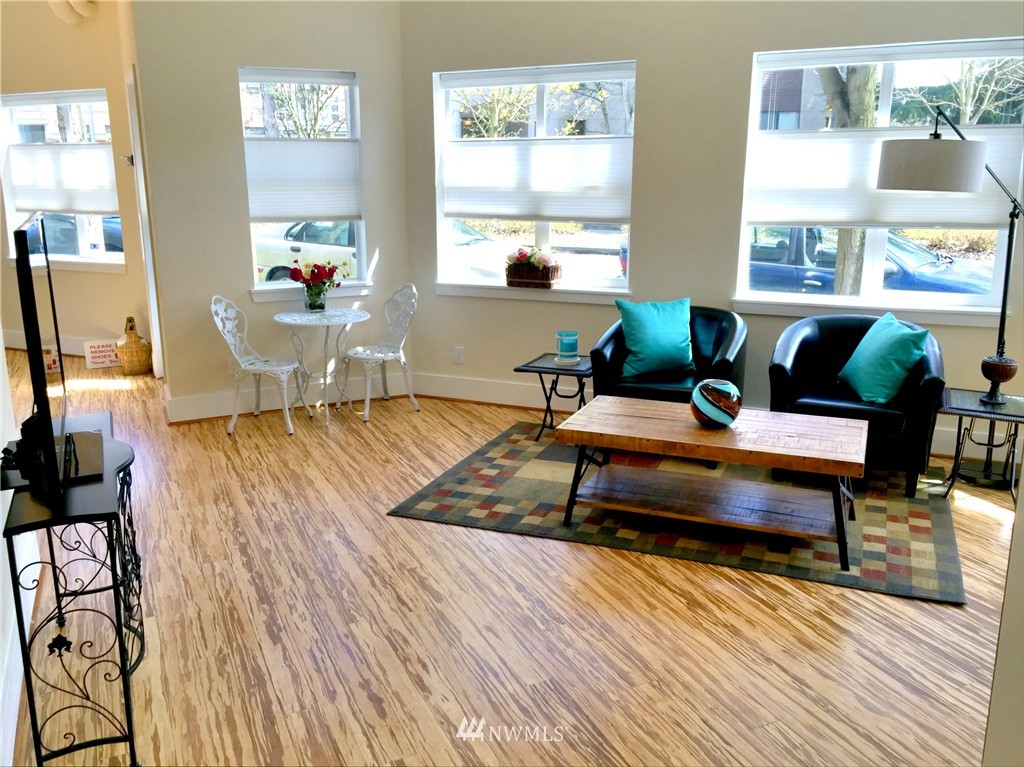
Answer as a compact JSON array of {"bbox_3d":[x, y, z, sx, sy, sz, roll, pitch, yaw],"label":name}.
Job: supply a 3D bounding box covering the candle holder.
[{"bbox_3d":[0.324,-0.206,5.016,0.150,0.178,0.150,0,14,0],"label":"candle holder"}]

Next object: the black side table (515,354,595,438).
[{"bbox_3d":[0.325,0.099,5.008,0.455,0.460,0.470,5,15,20],"label":"black side table"}]

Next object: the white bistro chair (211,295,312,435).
[{"bbox_3d":[-1.562,-0.139,5.320,0.510,0.820,0.410,1,14,5],"label":"white bistro chair"}]

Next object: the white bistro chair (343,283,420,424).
[{"bbox_3d":[-0.863,-0.229,5.675,0.510,0.820,0.410,-12,18,-39],"label":"white bistro chair"}]

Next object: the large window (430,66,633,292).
[{"bbox_3d":[0.123,-1.264,5.356,1.335,1.332,0.120,6,15,24],"label":"large window"}]

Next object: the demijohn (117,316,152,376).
[{"bbox_3d":[-2.953,-0.307,6.720,0.255,0.460,0.255,0,14,0],"label":"demijohn"}]

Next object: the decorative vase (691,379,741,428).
[{"bbox_3d":[0.886,0.089,3.718,0.219,0.216,0.219,6,15,22],"label":"decorative vase"}]

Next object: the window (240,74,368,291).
[{"bbox_3d":[-1.347,-1.310,5.566,0.750,1.355,0.120,-7,15,-26],"label":"window"}]

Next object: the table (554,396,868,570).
[{"bbox_3d":[0.871,0.401,3.745,1.218,0.455,0.606,5,15,22],"label":"table"}]

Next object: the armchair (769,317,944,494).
[{"bbox_3d":[1.778,0.084,4.481,0.765,0.765,0.680,6,15,22],"label":"armchair"}]

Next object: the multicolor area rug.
[{"bbox_3d":[0.850,0.517,4.241,2.399,0.012,1.616,5,15,21],"label":"multicolor area rug"}]

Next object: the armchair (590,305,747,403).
[{"bbox_3d":[0.894,-0.012,4.810,0.770,0.765,0.660,5,15,20],"label":"armchair"}]

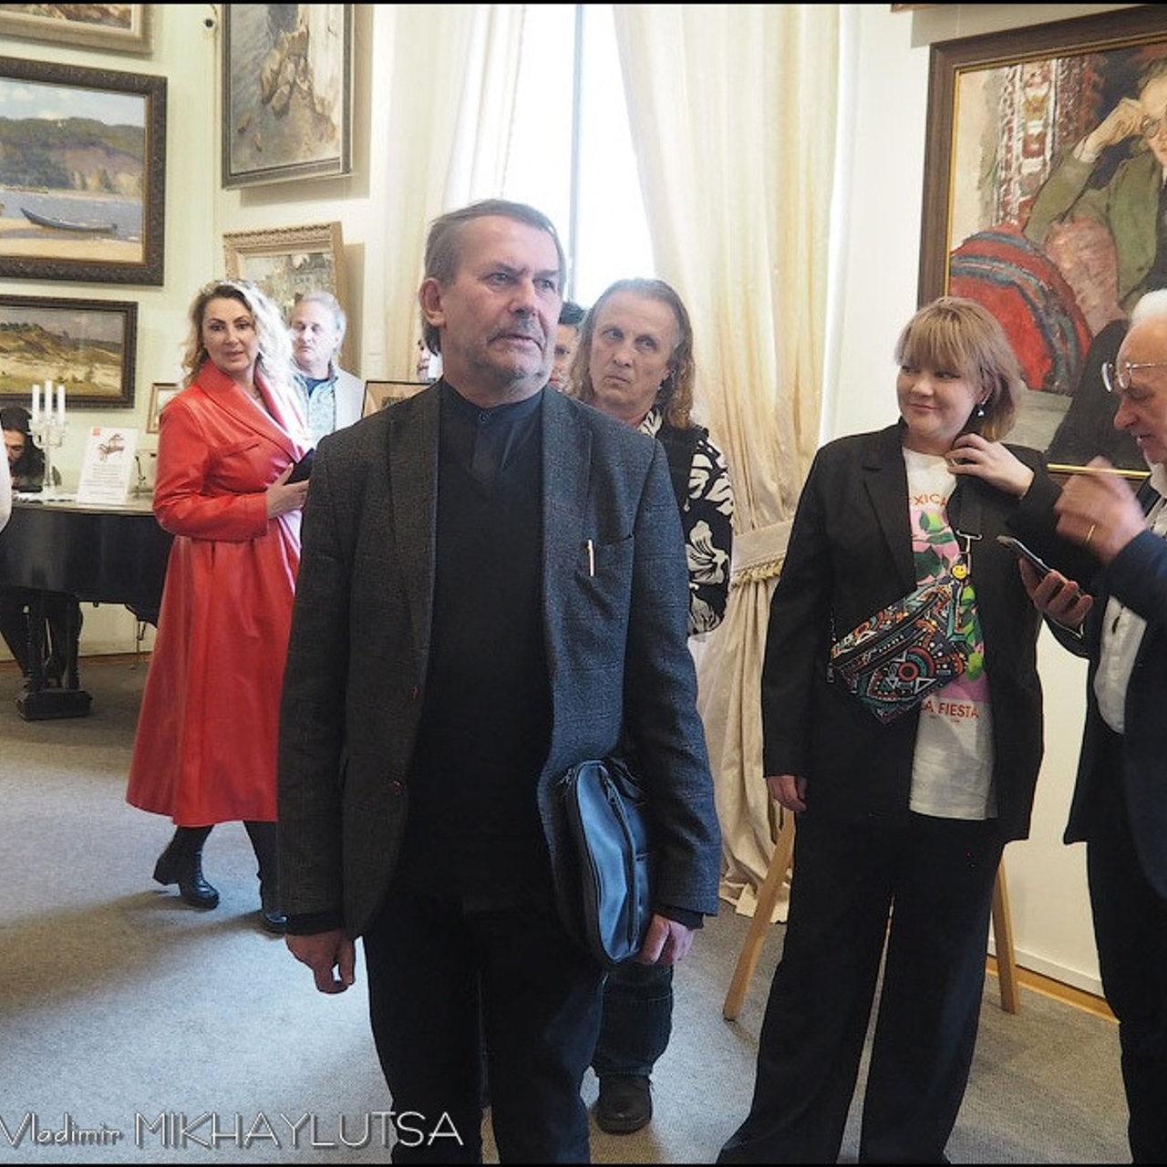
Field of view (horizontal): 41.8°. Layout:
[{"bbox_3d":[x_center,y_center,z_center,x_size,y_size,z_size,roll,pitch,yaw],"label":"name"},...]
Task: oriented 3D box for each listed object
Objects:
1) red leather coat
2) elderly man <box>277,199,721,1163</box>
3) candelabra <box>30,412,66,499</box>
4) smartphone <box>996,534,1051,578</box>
[{"bbox_3d":[-0.997,0.027,4.215,0.440,1.277,0.520,9,10,42],"label":"red leather coat"},{"bbox_3d":[-0.130,0.357,2.147,0.600,1.756,0.330,1,8,-3],"label":"elderly man"},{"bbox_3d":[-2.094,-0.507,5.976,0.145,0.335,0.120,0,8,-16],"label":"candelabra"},{"bbox_3d":[0.652,-0.020,2.170,0.150,0.009,0.073,41,-1,0],"label":"smartphone"}]

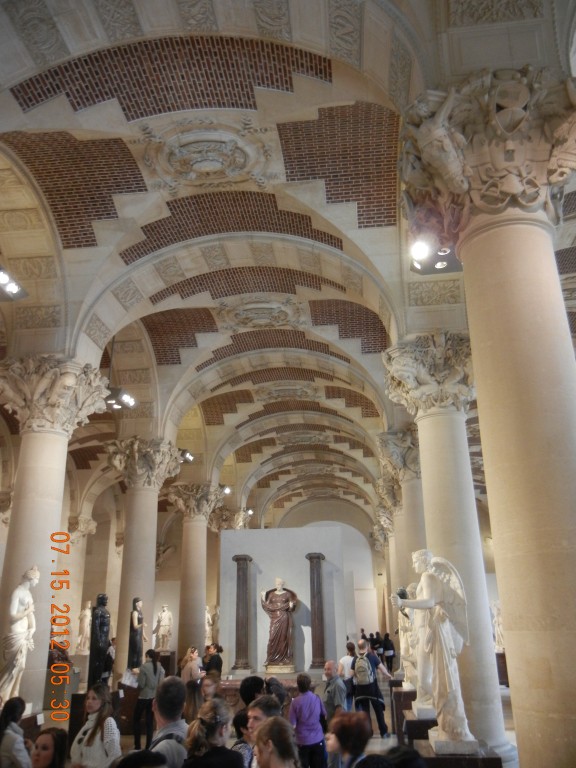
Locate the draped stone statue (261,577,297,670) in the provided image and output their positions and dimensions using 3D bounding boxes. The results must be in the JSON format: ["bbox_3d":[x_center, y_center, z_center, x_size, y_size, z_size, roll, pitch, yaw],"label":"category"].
[{"bbox_3d":[-0.209,5.630,15.811,0.870,2.036,0.564,-3,-20,6],"label":"draped stone statue"}]

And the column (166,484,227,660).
[{"bbox_3d":[-3.072,6.520,21.637,1.628,6.575,1.628,-3,-20,6],"label":"column"}]

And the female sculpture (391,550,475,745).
[{"bbox_3d":[1.477,2.726,6.990,0.760,1.860,0.650,-3,-20,6],"label":"female sculpture"}]

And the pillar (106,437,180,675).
[{"bbox_3d":[-3.711,4.623,16.593,1.600,6.750,1.600,-3,-20,6],"label":"pillar"}]

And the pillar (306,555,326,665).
[{"bbox_3d":[0.696,5.369,15.853,0.467,2.616,0.467,-3,-20,6],"label":"pillar"}]

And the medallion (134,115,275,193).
[{"bbox_3d":[-1.251,-3.393,10.159,1.900,0.320,1.650,-3,-20,6],"label":"medallion"}]

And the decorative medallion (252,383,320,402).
[{"bbox_3d":[-0.002,0.299,20.659,1.900,0.320,1.650,-3,-20,6],"label":"decorative medallion"}]

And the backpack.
[{"bbox_3d":[1.525,5.681,13.262,0.360,0.550,0.270,-3,-20,6],"label":"backpack"}]

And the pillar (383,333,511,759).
[{"bbox_3d":[2.643,2.479,10.561,1.682,6.575,1.682,-3,-20,6],"label":"pillar"}]

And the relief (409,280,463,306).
[{"bbox_3d":[2.484,-1.531,11.253,0.857,0.401,0.087,-3,0,6],"label":"relief"}]

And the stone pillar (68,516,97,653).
[{"bbox_3d":[-8.772,8.735,27.600,1.000,6.500,1.000,-3,-20,6],"label":"stone pillar"}]

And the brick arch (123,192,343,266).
[{"bbox_3d":[-1.054,-2.739,11.575,3.993,0.716,1.194,-3,-20,6],"label":"brick arch"}]

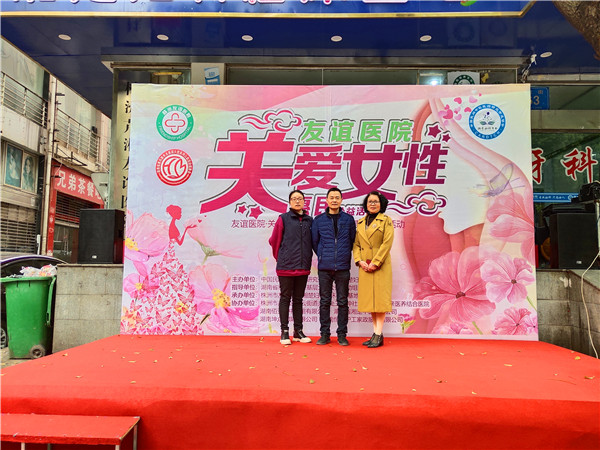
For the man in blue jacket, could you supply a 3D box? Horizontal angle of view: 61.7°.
[{"bbox_3d":[0.380,0.430,5.540,0.480,1.710,0.340,1,-6,1],"label":"man in blue jacket"}]

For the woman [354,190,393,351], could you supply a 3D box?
[{"bbox_3d":[0.795,0.453,5.440,0.460,1.660,0.360,-1,-6,16],"label":"woman"}]

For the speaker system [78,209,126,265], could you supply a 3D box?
[{"bbox_3d":[-2.523,0.174,6.490,0.445,0.690,0.420,0,-6,2],"label":"speaker system"}]

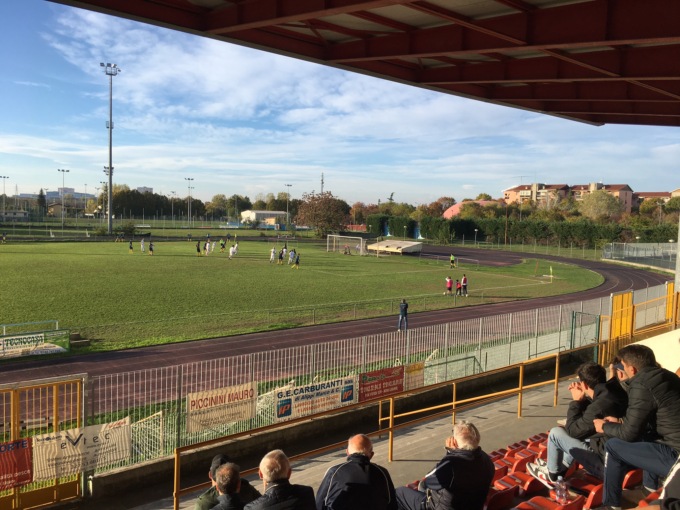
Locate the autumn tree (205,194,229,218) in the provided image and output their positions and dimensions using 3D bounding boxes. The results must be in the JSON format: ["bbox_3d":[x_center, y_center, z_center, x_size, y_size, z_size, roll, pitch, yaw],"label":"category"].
[{"bbox_3d":[-45.941,-17.950,212.280,8.512,9.137,8.064,2,5,0],"label":"autumn tree"}]

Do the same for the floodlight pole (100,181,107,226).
[{"bbox_3d":[-61.992,-13.825,149.640,1.700,10.888,0.600,-2,7,-38],"label":"floodlight pole"}]

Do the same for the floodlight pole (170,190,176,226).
[{"bbox_3d":[-45.981,-13.058,157.254,1.400,9.167,0.600,-2,7,-38],"label":"floodlight pole"}]

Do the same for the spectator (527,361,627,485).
[{"bbox_3d":[1.993,1.433,4.737,0.580,1.100,0.850,-2,7,-42],"label":"spectator"}]

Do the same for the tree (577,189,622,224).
[{"bbox_3d":[73.403,-11.175,159.381,11.986,13.667,11.121,2,5,0],"label":"tree"}]

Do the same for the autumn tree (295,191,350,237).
[{"bbox_3d":[-3.578,-8.663,121.806,11.655,9.776,11.055,2,5,0],"label":"autumn tree"}]

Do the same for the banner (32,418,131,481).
[{"bbox_3d":[-5.872,4.424,13.089,2.094,1.020,0.040,-2,7,-38],"label":"banner"}]

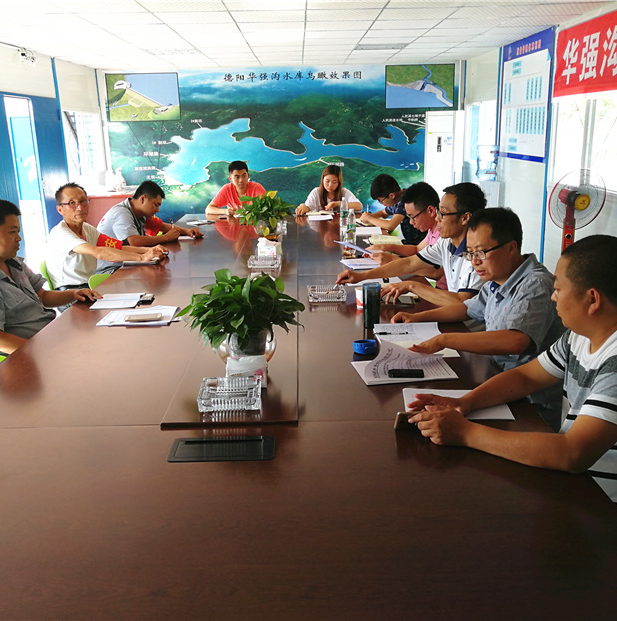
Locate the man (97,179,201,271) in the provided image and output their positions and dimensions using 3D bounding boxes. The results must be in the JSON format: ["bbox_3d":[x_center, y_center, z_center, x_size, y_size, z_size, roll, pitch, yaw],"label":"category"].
[{"bbox_3d":[-1.168,-0.311,4.679,0.700,1.225,0.580,-3,16,-3],"label":"man"}]

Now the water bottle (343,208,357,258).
[{"bbox_3d":[0.305,-0.603,4.550,0.064,0.232,0.064,-2,16,0],"label":"water bottle"}]

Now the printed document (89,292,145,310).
[{"bbox_3d":[-0.910,-0.045,3.116,0.215,0.013,0.280,-2,16,1],"label":"printed document"}]

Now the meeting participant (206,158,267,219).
[{"bbox_3d":[-0.674,-0.816,6.310,0.570,1.265,0.580,-3,16,-5],"label":"meeting participant"}]

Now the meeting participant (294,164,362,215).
[{"bbox_3d":[0.202,-0.801,6.276,0.570,1.203,0.580,-1,16,1],"label":"meeting participant"}]

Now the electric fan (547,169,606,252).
[{"bbox_3d":[1.783,-0.361,4.501,0.420,1.245,0.400,-5,16,-12],"label":"electric fan"}]

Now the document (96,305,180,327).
[{"bbox_3d":[-0.744,0.028,2.851,0.300,0.012,0.235,-1,16,2],"label":"document"}]

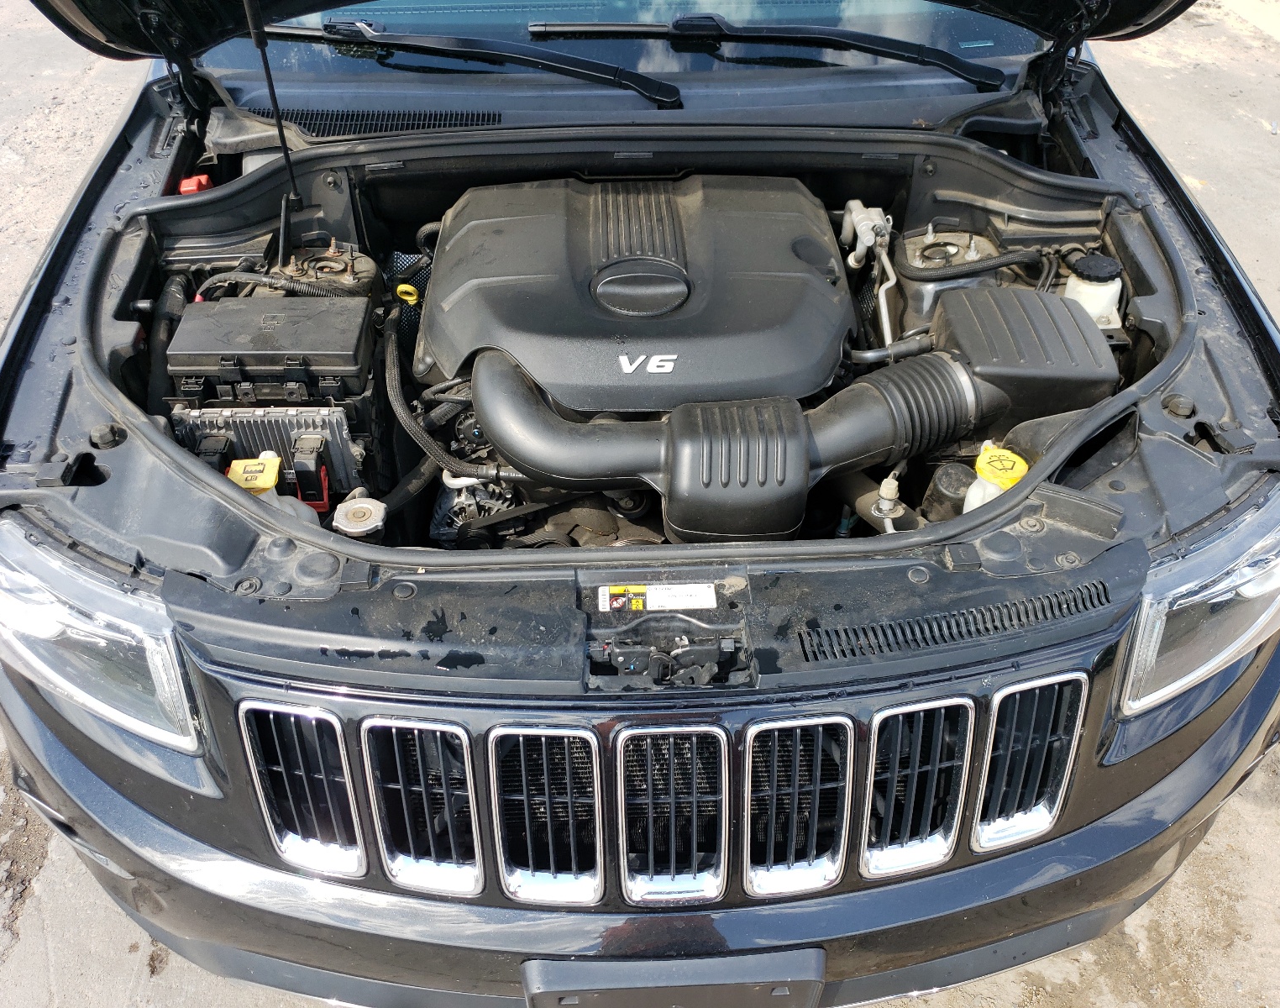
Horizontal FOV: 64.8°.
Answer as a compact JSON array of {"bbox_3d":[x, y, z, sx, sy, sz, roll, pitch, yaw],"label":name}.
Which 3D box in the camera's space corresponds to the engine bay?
[{"bbox_3d":[0.008,-0.132,1.531,1.420,0.450,0.840,-2,41,-2],"label":"engine bay"}]

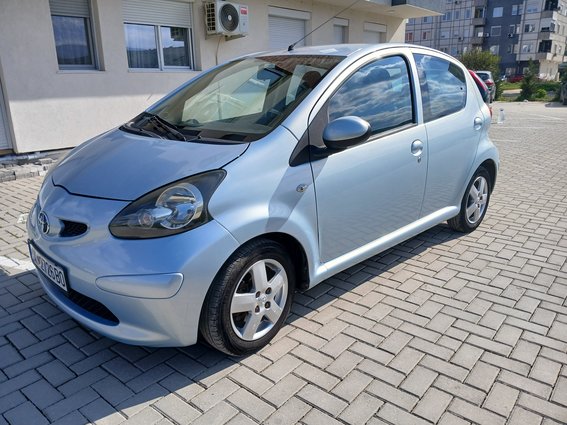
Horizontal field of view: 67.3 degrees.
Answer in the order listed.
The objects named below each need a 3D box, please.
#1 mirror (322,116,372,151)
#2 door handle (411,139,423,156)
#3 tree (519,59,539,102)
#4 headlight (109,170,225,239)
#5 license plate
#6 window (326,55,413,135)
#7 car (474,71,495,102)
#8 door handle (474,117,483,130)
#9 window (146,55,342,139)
[{"bbox_3d":[0.304,-0.375,2.036,0.140,0.155,0.210,-16,22,-41],"label":"mirror"},{"bbox_3d":[0.824,-0.401,2.650,0.125,0.120,0.050,-16,22,-41],"label":"door handle"},{"bbox_3d":[14.180,-7.702,24.667,1.150,2.350,1.150,7,18,26],"label":"tree"},{"bbox_3d":[-0.468,-0.027,1.789,0.330,0.280,0.450,12,21,38],"label":"headlight"},{"bbox_3d":[-1.118,0.241,2.021,0.020,0.115,0.520,-16,22,-41],"label":"license plate"},{"bbox_3d":[0.484,-0.671,2.420,0.870,0.480,0.060,-16,7,-41],"label":"window"},{"bbox_3d":[10.607,-6.903,23.527,1.750,1.550,4.100,5,18,20],"label":"car"},{"bbox_3d":[1.503,-0.679,3.259,0.125,0.120,0.050,-16,22,-41],"label":"door handle"},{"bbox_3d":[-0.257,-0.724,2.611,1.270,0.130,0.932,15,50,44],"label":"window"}]

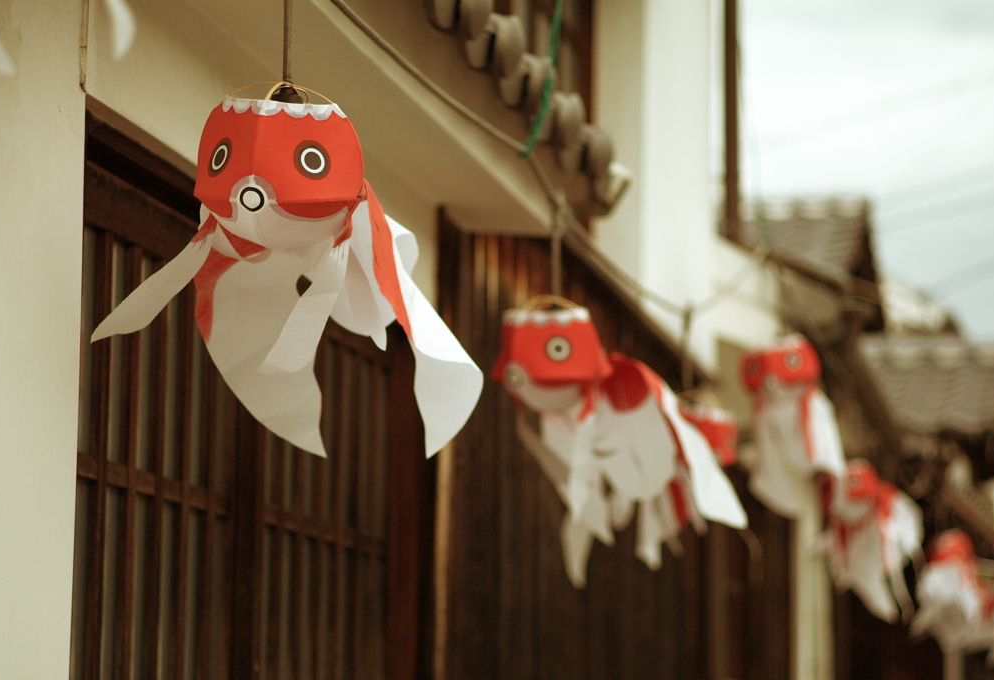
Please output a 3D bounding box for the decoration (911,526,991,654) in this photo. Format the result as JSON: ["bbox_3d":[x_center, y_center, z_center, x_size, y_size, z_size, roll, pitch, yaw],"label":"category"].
[{"bbox_3d":[1.916,1.062,12.600,0.360,0.490,0.420,-1,-9,12],"label":"decoration"}]

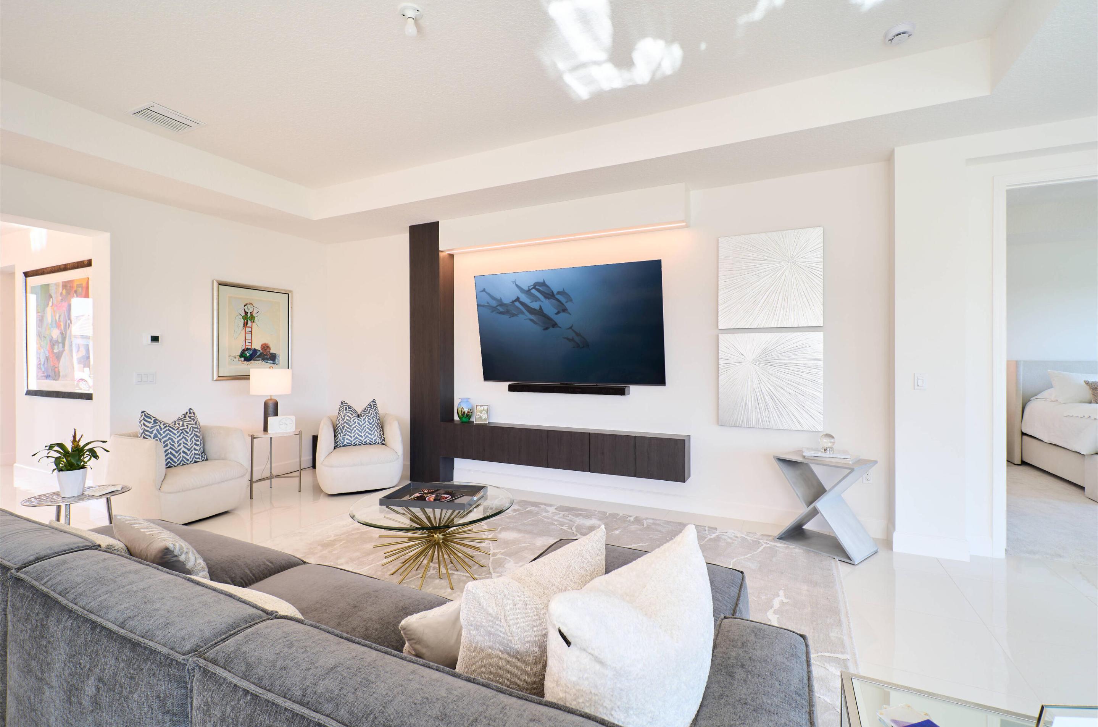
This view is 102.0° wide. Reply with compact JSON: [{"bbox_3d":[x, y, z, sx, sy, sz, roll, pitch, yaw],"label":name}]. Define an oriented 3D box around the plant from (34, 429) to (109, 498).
[{"bbox_3d":[-2.766,0.572,2.573,0.310,0.385,0.310,0,0,24],"label":"plant"}]

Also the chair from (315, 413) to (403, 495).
[{"bbox_3d":[-2.035,0.926,4.763,0.860,0.740,0.820,0,0,-28],"label":"chair"}]

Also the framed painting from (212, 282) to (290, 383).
[{"bbox_3d":[-3.200,-0.335,4.850,0.040,1.015,0.800,0,0,31],"label":"framed painting"}]

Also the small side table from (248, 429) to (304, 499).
[{"bbox_3d":[-2.725,0.980,4.415,0.470,0.610,0.470,0,0,21],"label":"small side table"}]

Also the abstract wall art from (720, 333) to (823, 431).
[{"bbox_3d":[1.765,0.138,3.567,0.755,0.757,0.040,0,0,23],"label":"abstract wall art"}]

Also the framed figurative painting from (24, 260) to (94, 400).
[{"bbox_3d":[-5.037,-0.329,4.593,1.630,1.375,0.050,0,0,24],"label":"framed figurative painting"}]

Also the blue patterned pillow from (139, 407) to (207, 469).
[{"bbox_3d":[-3.235,0.640,3.840,0.160,0.490,0.490,-21,-8,20],"label":"blue patterned pillow"}]

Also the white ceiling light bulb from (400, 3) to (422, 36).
[{"bbox_3d":[-0.708,-1.738,2.275,0.116,0.125,0.116,0,0,0],"label":"white ceiling light bulb"}]

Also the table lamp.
[{"bbox_3d":[-2.784,0.355,4.450,0.355,0.640,0.355,0,0,21],"label":"table lamp"}]

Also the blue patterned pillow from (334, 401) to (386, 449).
[{"bbox_3d":[-2.050,0.645,4.840,0.490,0.480,0.170,0,-20,-22],"label":"blue patterned pillow"}]

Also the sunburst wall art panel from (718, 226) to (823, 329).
[{"bbox_3d":[1.777,-0.670,3.590,0.755,0.762,0.030,0,0,24],"label":"sunburst wall art panel"}]

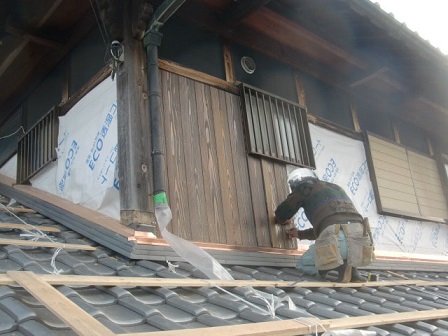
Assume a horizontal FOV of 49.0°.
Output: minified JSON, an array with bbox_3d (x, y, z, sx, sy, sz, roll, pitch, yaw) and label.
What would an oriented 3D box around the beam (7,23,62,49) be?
[{"bbox_3d":[-1.653,-1.151,4.336,0.530,0.080,0.080,12,-26,-40],"label":"beam"}]

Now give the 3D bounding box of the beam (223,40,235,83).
[{"bbox_3d":[0.048,-0.962,4.404,0.080,0.463,0.060,12,-26,-40],"label":"beam"}]

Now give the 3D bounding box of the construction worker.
[{"bbox_3d":[0.807,0.475,4.031,0.700,0.940,0.620,12,-26,-40],"label":"construction worker"}]

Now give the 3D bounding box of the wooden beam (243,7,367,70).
[{"bbox_3d":[0.801,-1.219,4.778,1.650,0.150,0.160,12,-26,-40],"label":"wooden beam"}]

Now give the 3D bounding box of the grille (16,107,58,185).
[{"bbox_3d":[-1.764,-0.181,4.657,0.060,0.490,0.840,12,-26,-40],"label":"grille"}]

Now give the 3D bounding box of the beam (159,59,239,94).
[{"bbox_3d":[-0.193,-0.742,4.057,0.900,0.090,0.070,12,-26,-40],"label":"beam"}]

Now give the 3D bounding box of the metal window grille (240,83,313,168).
[{"bbox_3d":[0.509,-0.347,4.512,0.870,0.655,0.060,12,-26,-40],"label":"metal window grille"}]

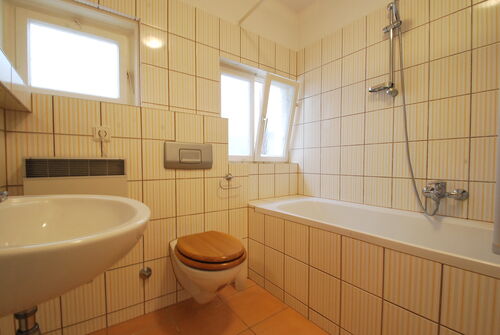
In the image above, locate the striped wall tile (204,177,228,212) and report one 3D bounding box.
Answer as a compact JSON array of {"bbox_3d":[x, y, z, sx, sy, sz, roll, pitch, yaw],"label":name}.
[{"bbox_3d":[-0.250,0.198,1.562,0.195,0.254,0.010,-1,2,-32],"label":"striped wall tile"}]

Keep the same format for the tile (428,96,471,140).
[{"bbox_3d":[1.217,-0.301,1.275,0.010,0.250,0.200,-1,2,-38],"label":"tile"}]

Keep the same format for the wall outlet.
[{"bbox_3d":[-0.810,-0.182,1.145,0.080,0.080,0.030,-1,2,-36],"label":"wall outlet"}]

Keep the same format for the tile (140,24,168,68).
[{"bbox_3d":[-0.649,-0.821,1.425,0.170,0.252,0.010,-1,1,-34],"label":"tile"}]

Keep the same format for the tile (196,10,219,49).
[{"bbox_3d":[-0.330,-1.074,1.632,0.200,0.252,0.010,-1,1,-34],"label":"tile"}]

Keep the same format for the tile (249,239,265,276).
[{"bbox_3d":[0.052,0.715,1.658,0.010,0.250,0.200,-1,2,-36],"label":"tile"}]

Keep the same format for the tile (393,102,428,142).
[{"bbox_3d":[1.118,-0.310,1.458,0.010,0.254,0.195,-1,2,-39],"label":"tile"}]

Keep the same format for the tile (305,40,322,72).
[{"bbox_3d":[0.623,-1.094,2.062,0.010,0.252,0.200,-1,2,-39],"label":"tile"}]

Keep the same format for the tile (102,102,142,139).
[{"bbox_3d":[-0.745,-0.269,1.216,0.200,0.190,0.010,-1,2,-36],"label":"tile"}]

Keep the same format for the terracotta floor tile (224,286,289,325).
[{"bbox_3d":[0.022,0.923,1.411,0.300,0.010,0.310,-1,2,-35],"label":"terracotta floor tile"}]

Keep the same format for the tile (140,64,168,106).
[{"bbox_3d":[-0.648,-0.564,1.432,0.170,0.252,0.010,-1,1,-34],"label":"tile"}]

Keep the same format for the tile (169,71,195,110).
[{"bbox_3d":[-0.489,-0.559,1.515,0.200,0.250,0.010,-1,2,-35],"label":"tile"}]

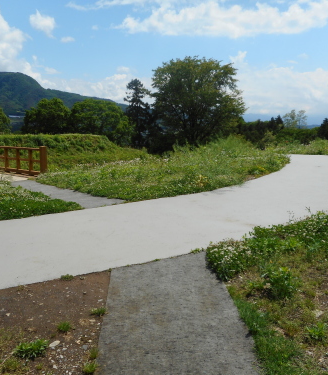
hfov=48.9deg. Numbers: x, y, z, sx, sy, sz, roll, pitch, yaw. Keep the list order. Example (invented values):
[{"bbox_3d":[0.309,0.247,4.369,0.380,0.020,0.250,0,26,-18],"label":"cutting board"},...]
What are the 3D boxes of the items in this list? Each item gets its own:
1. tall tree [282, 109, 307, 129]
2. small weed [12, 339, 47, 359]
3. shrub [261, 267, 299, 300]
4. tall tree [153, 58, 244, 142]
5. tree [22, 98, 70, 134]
[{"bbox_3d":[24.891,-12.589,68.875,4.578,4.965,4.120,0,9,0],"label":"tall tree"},{"bbox_3d":[-0.936,1.122,2.533,0.253,0.081,0.215,0,9,0],"label":"small weed"},{"bbox_3d":[1.066,0.866,3.333,0.351,0.273,0.298,0,9,0],"label":"shrub"},{"bbox_3d":[3.731,-9.085,39.054,10.383,10.256,9.863,0,9,0],"label":"tall tree"},{"bbox_3d":[-15.692,-8.747,48.223,6.410,6.282,6.410,0,9,0],"label":"tree"}]

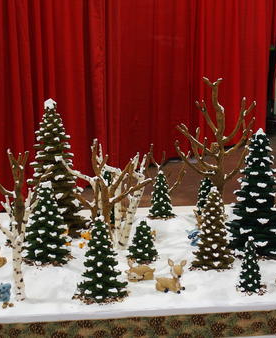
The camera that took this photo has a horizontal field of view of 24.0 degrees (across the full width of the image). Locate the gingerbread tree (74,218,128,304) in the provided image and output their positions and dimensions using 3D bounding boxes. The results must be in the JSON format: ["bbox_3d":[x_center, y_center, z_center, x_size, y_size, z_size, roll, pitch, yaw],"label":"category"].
[{"bbox_3d":[-0.092,0.212,1.596,0.137,0.196,0.137,-1,14,-5],"label":"gingerbread tree"}]

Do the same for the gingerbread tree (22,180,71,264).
[{"bbox_3d":[-0.256,0.141,1.828,0.144,0.219,0.144,-1,14,-5],"label":"gingerbread tree"}]

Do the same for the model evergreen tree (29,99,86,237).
[{"bbox_3d":[-0.259,-0.015,2.044,0.198,0.415,0.198,-1,14,-5],"label":"model evergreen tree"}]

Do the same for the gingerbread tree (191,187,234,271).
[{"bbox_3d":[0.207,0.153,1.784,0.122,0.218,0.122,-1,14,-5],"label":"gingerbread tree"}]

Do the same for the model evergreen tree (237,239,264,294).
[{"bbox_3d":[0.286,0.237,1.625,0.070,0.134,0.070,-1,14,-5],"label":"model evergreen tree"}]

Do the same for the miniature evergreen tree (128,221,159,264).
[{"bbox_3d":[0.012,0.199,1.822,0.089,0.110,0.089,-1,14,-5],"label":"miniature evergreen tree"}]

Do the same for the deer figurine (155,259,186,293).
[{"bbox_3d":[0.083,0.262,1.644,0.071,0.075,0.048,7,16,24],"label":"deer figurine"}]

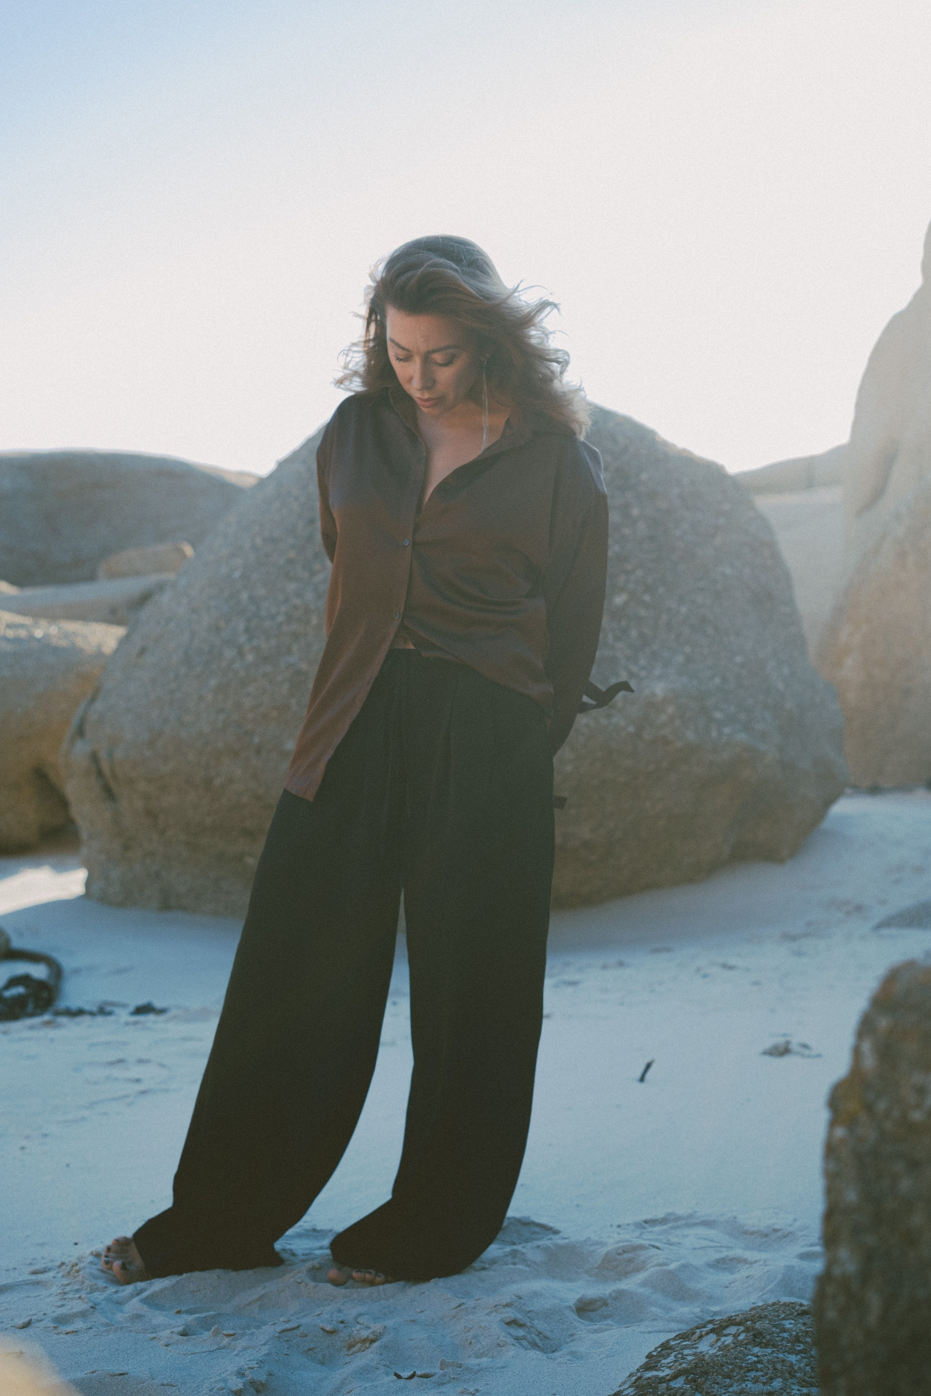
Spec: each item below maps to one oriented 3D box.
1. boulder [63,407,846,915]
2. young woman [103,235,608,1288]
[{"bbox_3d":[-0.030,-0.211,6.455,2.600,1.600,2.000,-1,5,-10],"label":"boulder"},{"bbox_3d":[-0.150,0.098,3.009,0.680,1.600,0.480,2,5,24],"label":"young woman"}]

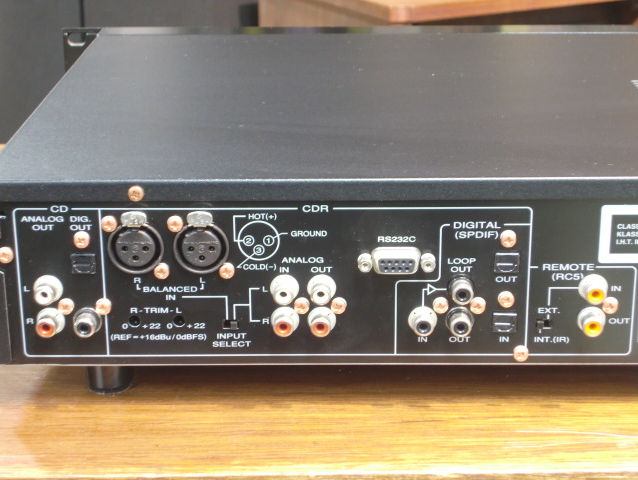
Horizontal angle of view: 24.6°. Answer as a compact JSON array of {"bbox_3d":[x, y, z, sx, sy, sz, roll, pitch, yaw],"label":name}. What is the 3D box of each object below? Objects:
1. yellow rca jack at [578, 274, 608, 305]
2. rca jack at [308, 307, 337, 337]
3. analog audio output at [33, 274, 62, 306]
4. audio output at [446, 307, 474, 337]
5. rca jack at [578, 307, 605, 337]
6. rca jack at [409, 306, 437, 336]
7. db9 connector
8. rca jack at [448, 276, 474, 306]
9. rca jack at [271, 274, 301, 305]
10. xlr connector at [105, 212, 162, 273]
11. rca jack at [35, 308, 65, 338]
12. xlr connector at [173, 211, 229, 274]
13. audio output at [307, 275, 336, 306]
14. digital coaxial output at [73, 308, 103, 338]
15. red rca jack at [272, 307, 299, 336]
[{"bbox_3d":[0.110,0.020,0.580,0.012,0.012,0.009,0,20,0],"label":"yellow rca jack"},{"bbox_3d":[0.001,0.034,0.592,0.012,0.012,0.009,0,19,1],"label":"rca jack"},{"bbox_3d":[-0.108,0.021,0.582,0.012,0.012,0.009,0,20,0],"label":"analog audio output"},{"bbox_3d":[0.057,0.034,0.591,0.012,0.012,0.009,0,19,1],"label":"audio output"},{"bbox_3d":[0.110,0.033,0.585,0.012,0.012,0.009,0,20,0],"label":"rca jack"},{"bbox_3d":[0.042,0.034,0.591,0.012,0.012,0.009,0,19,1],"label":"rca jack"},{"bbox_3d":[0.031,0.009,0.578,0.020,0.010,0.006,0,20,0],"label":"db9 connector"},{"bbox_3d":[0.057,0.021,0.586,0.011,0.011,0.009,0,19,1],"label":"rca jack"},{"bbox_3d":[-0.014,0.021,0.587,0.012,0.012,0.009,0,19,1],"label":"rca jack"},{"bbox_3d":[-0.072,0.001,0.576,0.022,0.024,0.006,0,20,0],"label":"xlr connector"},{"bbox_3d":[-0.108,0.034,0.587,0.012,0.012,0.009,0,20,0],"label":"rca jack"},{"bbox_3d":[-0.046,0.001,0.576,0.022,0.024,0.006,0,20,0],"label":"xlr connector"},{"bbox_3d":[0.001,0.021,0.587,0.012,0.012,0.009,0,19,1],"label":"audio output"},{"bbox_3d":[-0.094,0.035,0.593,0.012,0.012,0.009,0,19,1],"label":"digital coaxial output"},{"bbox_3d":[-0.014,0.034,0.592,0.012,0.012,0.009,0,19,1],"label":"red rca jack"}]

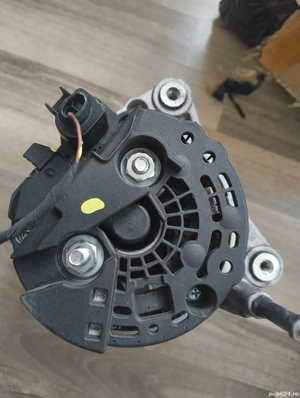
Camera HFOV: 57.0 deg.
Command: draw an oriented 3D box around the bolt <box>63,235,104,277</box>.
[{"bbox_3d":[-0.036,0.030,0.143,0.022,0.015,0.022,0,83,0],"label":"bolt"}]

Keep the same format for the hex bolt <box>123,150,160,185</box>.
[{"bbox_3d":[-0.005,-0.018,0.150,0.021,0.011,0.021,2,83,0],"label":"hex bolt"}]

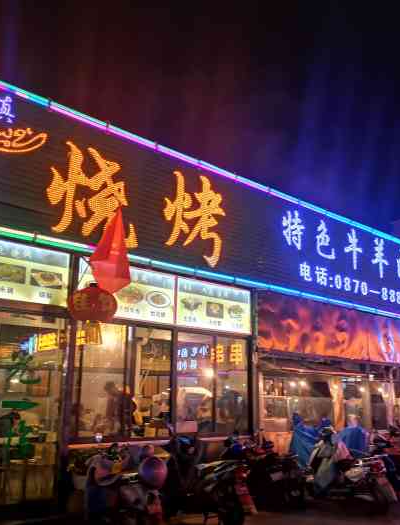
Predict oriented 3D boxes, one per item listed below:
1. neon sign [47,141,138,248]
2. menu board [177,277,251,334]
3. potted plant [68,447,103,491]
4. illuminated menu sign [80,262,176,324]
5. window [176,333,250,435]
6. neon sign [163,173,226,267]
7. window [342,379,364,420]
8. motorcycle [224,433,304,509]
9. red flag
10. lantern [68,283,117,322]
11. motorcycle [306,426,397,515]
[{"bbox_3d":[-1.615,-1.016,8.467,1.545,1.349,0.080,13,-18,-41],"label":"neon sign"},{"bbox_3d":[0.279,0.797,9.711,1.808,0.814,0.120,13,-19,-41],"label":"menu board"},{"bbox_3d":[-1.467,2.702,7.059,0.450,0.500,0.420,13,-19,-41],"label":"potted plant"},{"bbox_3d":[-1.150,0.488,8.846,1.851,0.808,0.100,13,-18,-40],"label":"illuminated menu sign"},{"bbox_3d":[0.268,2.173,9.753,1.803,1.697,0.100,13,-18,-41],"label":"window"},{"bbox_3d":[-0.038,-0.761,9.660,1.458,1.577,0.100,13,-19,-41],"label":"neon sign"},{"bbox_3d":[3.595,3.206,12.775,0.861,0.933,0.080,13,-18,-41],"label":"window"},{"bbox_3d":[0.986,3.218,8.870,0.680,1.080,1.800,7,-14,-21],"label":"motorcycle"},{"bbox_3d":[-1.263,-0.169,7.708,0.300,1.120,0.700,13,-19,-41],"label":"red flag"},{"bbox_3d":[-1.473,0.548,7.483,0.630,0.540,0.630,1,-14,0],"label":"lantern"},{"bbox_3d":[2.255,3.194,8.630,0.680,1.080,1.800,7,-14,-20],"label":"motorcycle"}]

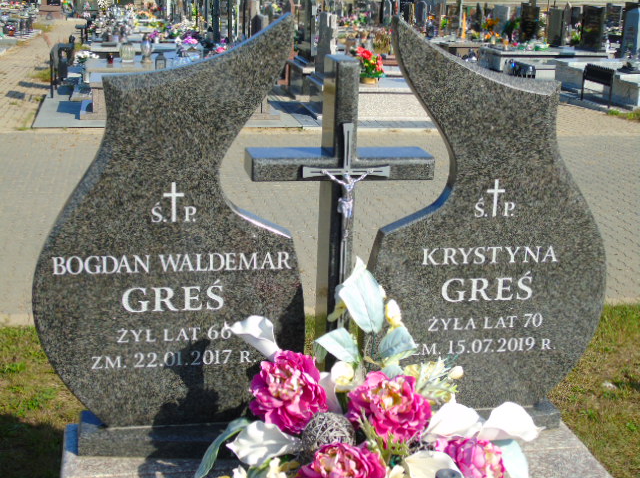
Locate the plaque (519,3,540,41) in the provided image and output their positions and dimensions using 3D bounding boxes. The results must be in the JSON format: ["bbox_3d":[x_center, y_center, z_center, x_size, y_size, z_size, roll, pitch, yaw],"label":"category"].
[{"bbox_3d":[3.681,-3.804,17.500,0.390,0.760,0.140,-1,17,-11],"label":"plaque"}]

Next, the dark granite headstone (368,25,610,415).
[{"bbox_3d":[0.454,-0.017,2.709,0.685,1.140,0.115,-1,17,-11],"label":"dark granite headstone"}]

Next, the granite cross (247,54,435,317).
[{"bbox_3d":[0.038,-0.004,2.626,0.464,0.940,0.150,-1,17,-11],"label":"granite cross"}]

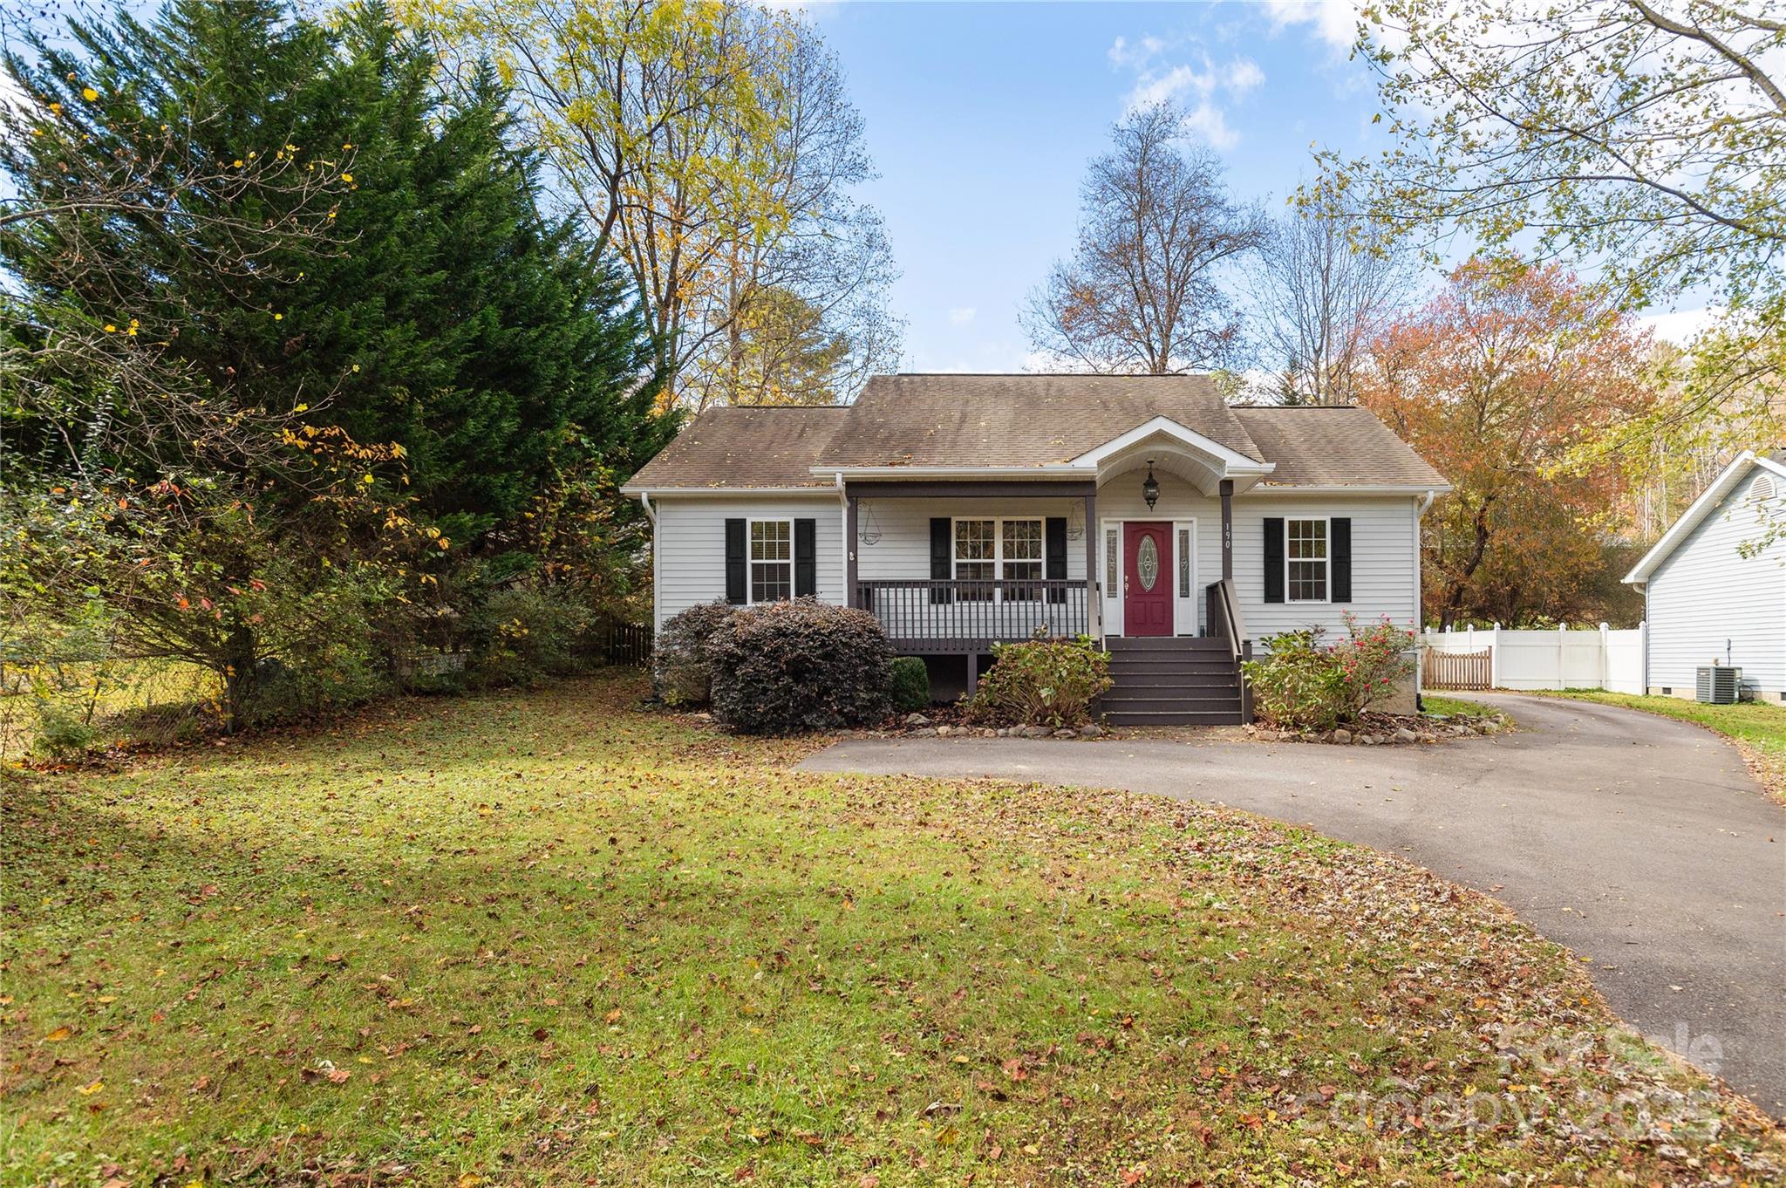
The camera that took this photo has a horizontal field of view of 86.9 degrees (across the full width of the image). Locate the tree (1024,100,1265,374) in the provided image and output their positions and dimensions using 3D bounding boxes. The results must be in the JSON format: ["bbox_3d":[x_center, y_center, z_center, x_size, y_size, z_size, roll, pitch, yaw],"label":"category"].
[{"bbox_3d":[8.900,-7.400,33.000,8.800,19.500,8.600,0,-1,0],"label":"tree"}]

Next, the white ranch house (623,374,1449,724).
[{"bbox_3d":[2.800,-1.340,19.300,14.200,6.950,11.500,0,-1,3],"label":"white ranch house"}]

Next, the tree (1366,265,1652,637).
[{"bbox_3d":[23.400,-5.100,36.000,11.200,15.300,10.600,0,-1,0],"label":"tree"}]

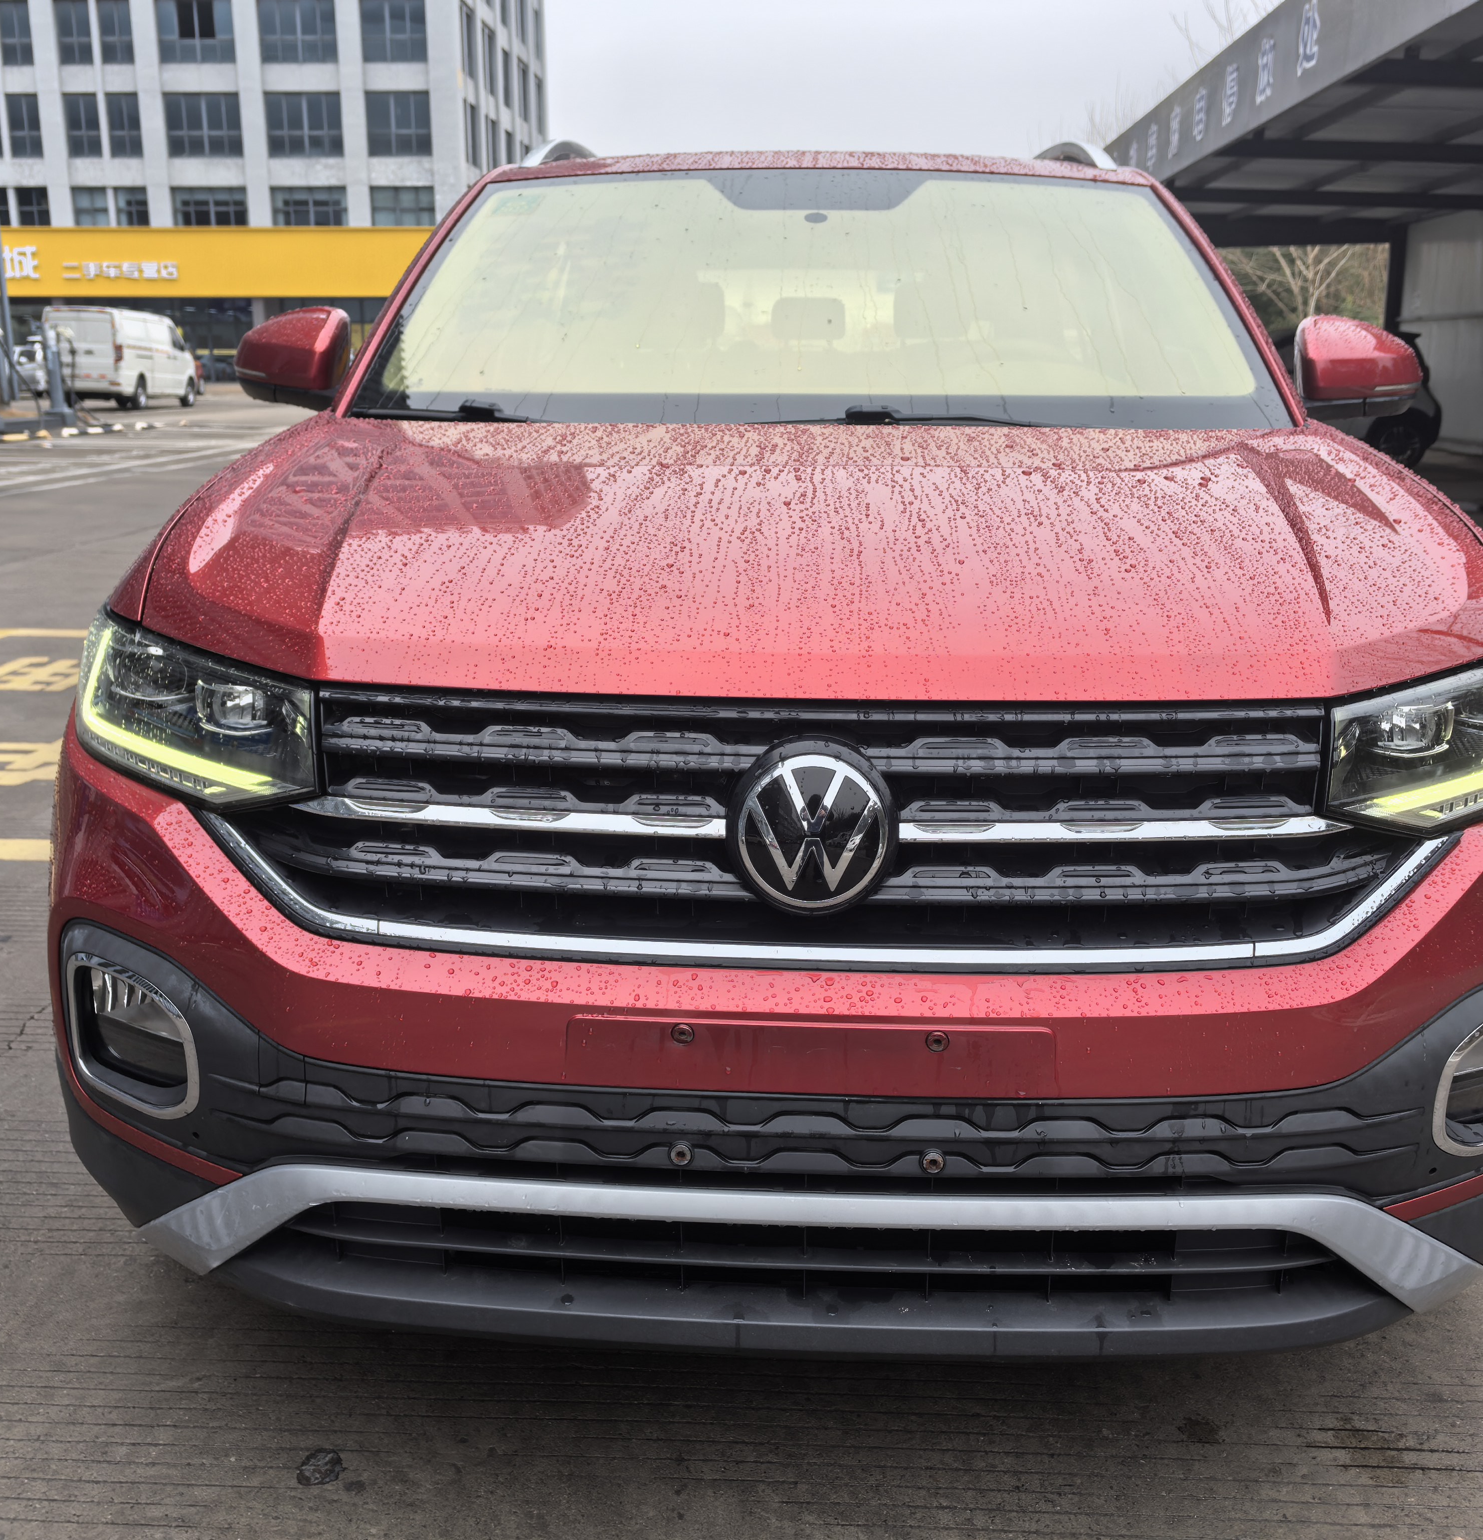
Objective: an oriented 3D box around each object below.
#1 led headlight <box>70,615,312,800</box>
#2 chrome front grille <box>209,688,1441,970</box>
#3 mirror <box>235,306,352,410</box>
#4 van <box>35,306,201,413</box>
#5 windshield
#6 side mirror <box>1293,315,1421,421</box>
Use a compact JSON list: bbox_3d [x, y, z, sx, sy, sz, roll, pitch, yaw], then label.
[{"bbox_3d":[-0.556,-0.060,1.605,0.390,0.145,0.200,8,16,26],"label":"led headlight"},{"bbox_3d":[0.065,0.046,1.403,1.140,0.235,0.170,1,14,2],"label":"chrome front grille"},{"bbox_3d":[-0.736,-0.681,2.651,0.200,0.165,0.145,1,14,2],"label":"mirror"},{"bbox_3d":[-13.577,-9.016,35.300,1.700,2.020,4.600,1,14,3],"label":"van"},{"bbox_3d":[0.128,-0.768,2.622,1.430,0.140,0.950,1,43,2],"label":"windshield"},{"bbox_3d":[0.991,-0.648,2.583,0.200,0.165,0.145,1,14,2],"label":"side mirror"}]

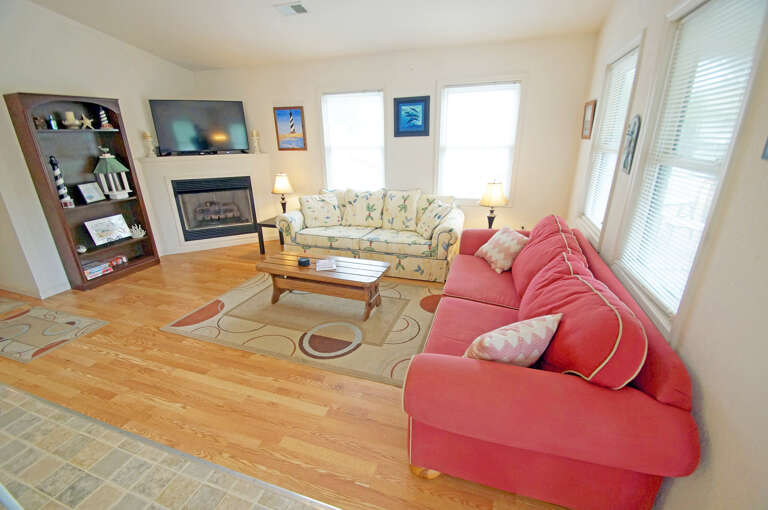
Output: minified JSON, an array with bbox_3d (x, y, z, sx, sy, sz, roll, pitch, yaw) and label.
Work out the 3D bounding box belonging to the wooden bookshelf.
[{"bbox_3d":[-3.205,-0.674,3.557,0.240,1.920,0.870,6,20,18],"label":"wooden bookshelf"}]

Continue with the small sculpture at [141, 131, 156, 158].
[{"bbox_3d":[-3.037,-1.429,4.122,0.110,0.340,0.110,-10,21,-26],"label":"small sculpture"}]

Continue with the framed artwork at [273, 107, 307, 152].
[{"bbox_3d":[-1.313,-1.766,4.495,0.480,0.580,0.030,6,20,18],"label":"framed artwork"}]

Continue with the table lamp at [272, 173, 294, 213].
[{"bbox_3d":[-1.414,-0.824,4.512,0.330,0.650,0.330,6,20,18],"label":"table lamp"}]

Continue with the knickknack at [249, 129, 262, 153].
[{"bbox_3d":[-1.884,-1.654,4.678,0.115,0.350,0.115,-10,21,-26],"label":"knickknack"}]

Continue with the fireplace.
[{"bbox_3d":[-2.446,-0.701,4.718,0.980,0.850,0.200,-10,21,-26],"label":"fireplace"}]

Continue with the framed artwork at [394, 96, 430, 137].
[{"bbox_3d":[0.343,-1.691,3.935,0.445,0.445,0.030,6,20,18],"label":"framed artwork"}]

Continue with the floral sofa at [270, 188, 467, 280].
[{"bbox_3d":[-0.164,-0.335,4.072,2.220,0.890,0.900,6,20,18],"label":"floral sofa"}]

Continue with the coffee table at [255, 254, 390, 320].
[{"bbox_3d":[-0.558,0.290,3.016,1.160,0.400,0.450,6,20,18],"label":"coffee table"}]

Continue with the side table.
[{"bbox_3d":[-1.411,-0.277,4.628,0.530,0.440,0.530,6,20,18],"label":"side table"}]

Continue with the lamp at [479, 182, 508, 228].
[{"bbox_3d":[1.214,-0.517,3.576,0.310,0.640,0.310,6,20,18],"label":"lamp"}]

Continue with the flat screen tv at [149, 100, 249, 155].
[{"bbox_3d":[-2.494,-1.748,4.394,1.100,0.690,0.120,-10,21,-26],"label":"flat screen tv"}]

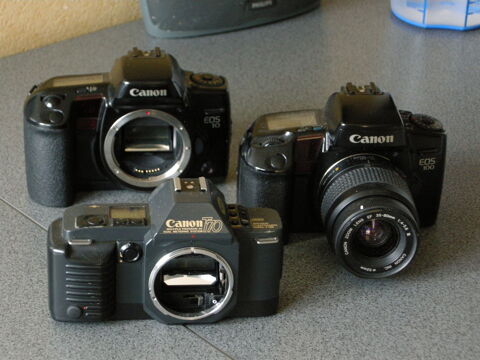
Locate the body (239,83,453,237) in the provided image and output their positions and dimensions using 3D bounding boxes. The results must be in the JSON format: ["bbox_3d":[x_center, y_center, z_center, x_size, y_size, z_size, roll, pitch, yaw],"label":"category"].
[{"bbox_3d":[0.075,-0.012,1.024,0.153,0.105,0.068,1,28,-1],"label":"body"}]

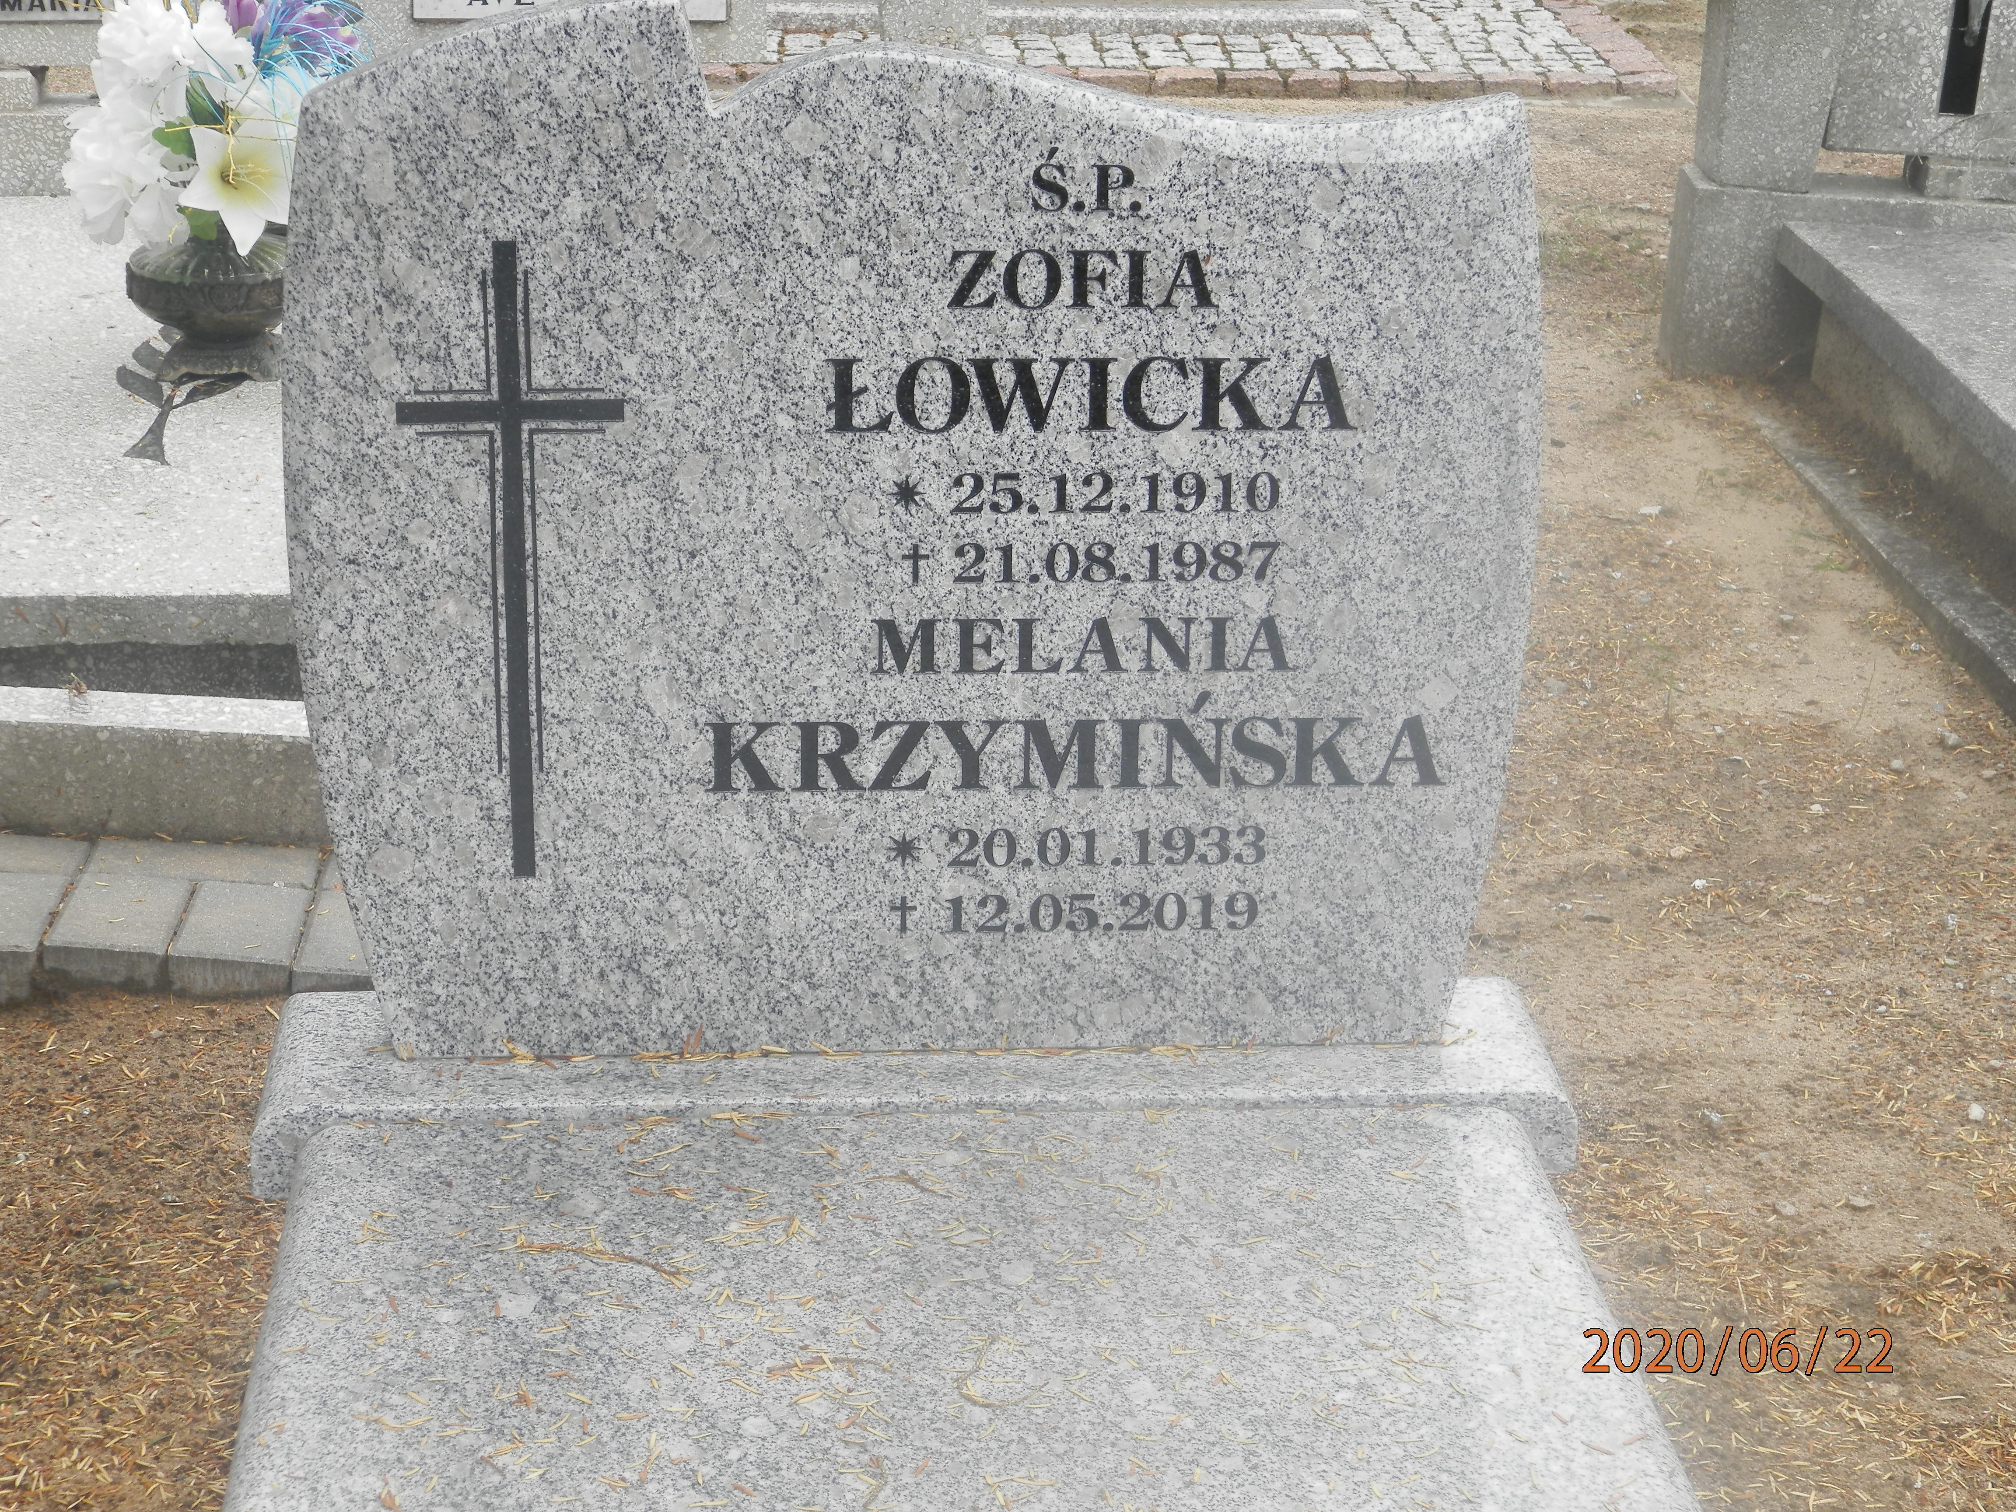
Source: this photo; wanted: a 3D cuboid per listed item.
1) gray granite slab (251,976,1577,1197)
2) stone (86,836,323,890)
[{"bbox_3d":[-0.072,0.249,3.037,0.980,0.071,0.245,-1,18,-4],"label":"gray granite slab"},{"bbox_3d":[-0.704,0.122,3.469,0.200,0.060,0.100,2,18,-5],"label":"stone"}]

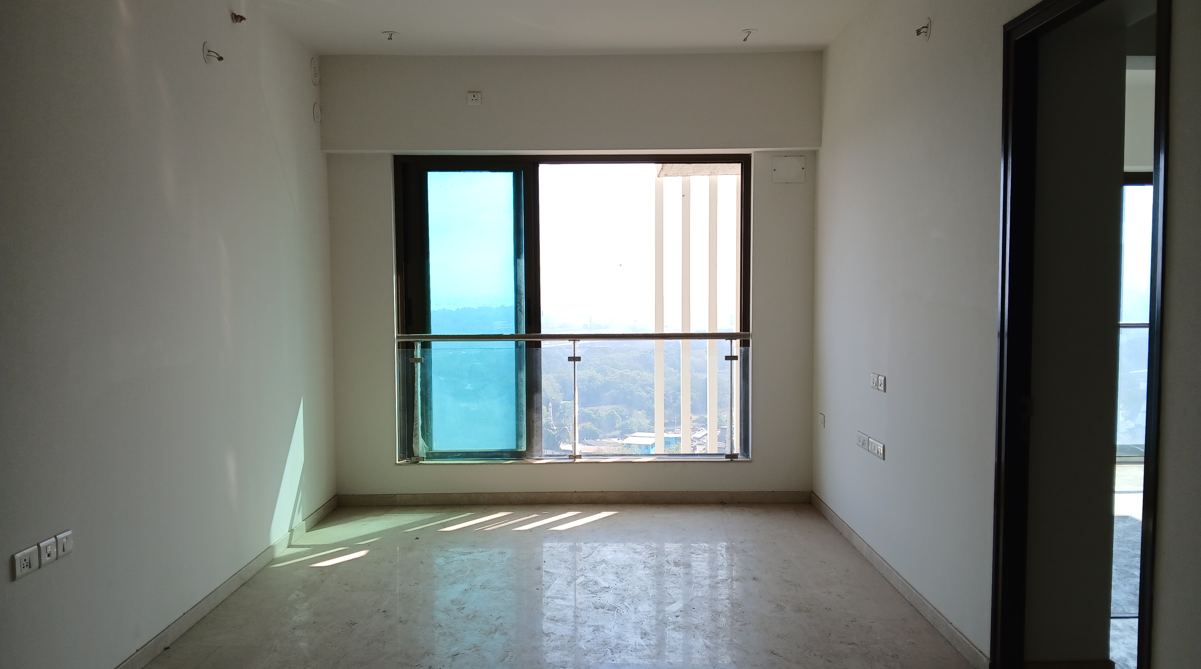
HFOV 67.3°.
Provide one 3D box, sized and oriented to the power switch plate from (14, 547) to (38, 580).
[{"bbox_3d":[-1.842,0.733,2.894,0.013,0.082,0.115,0,3,0],"label":"power switch plate"}]

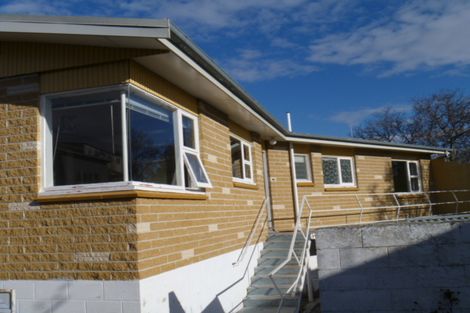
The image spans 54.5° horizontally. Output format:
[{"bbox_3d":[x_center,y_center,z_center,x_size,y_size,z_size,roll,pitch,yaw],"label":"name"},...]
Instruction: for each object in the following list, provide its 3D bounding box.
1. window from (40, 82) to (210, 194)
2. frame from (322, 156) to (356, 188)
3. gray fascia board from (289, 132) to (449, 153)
[{"bbox_3d":[-1.399,-0.076,6.309,1.322,1.215,2.040,-5,-7,16],"label":"window"},{"bbox_3d":[3.072,0.459,13.440,1.500,0.881,0.120,3,-9,-39],"label":"frame"},{"bbox_3d":[4.462,-0.342,13.986,8.150,0.180,0.080,3,-9,-39],"label":"gray fascia board"}]

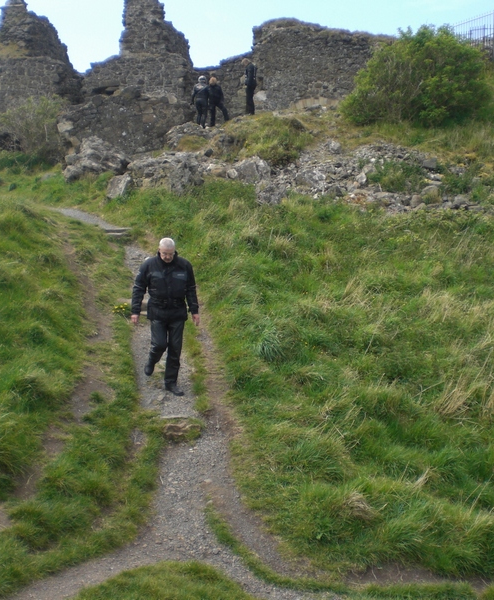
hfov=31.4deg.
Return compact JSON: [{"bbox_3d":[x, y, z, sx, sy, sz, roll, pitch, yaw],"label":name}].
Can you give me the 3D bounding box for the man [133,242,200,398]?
[{"bbox_3d":[-0.900,0.175,9.730,0.760,1.720,0.580,-1,8,-7],"label":"man"}]

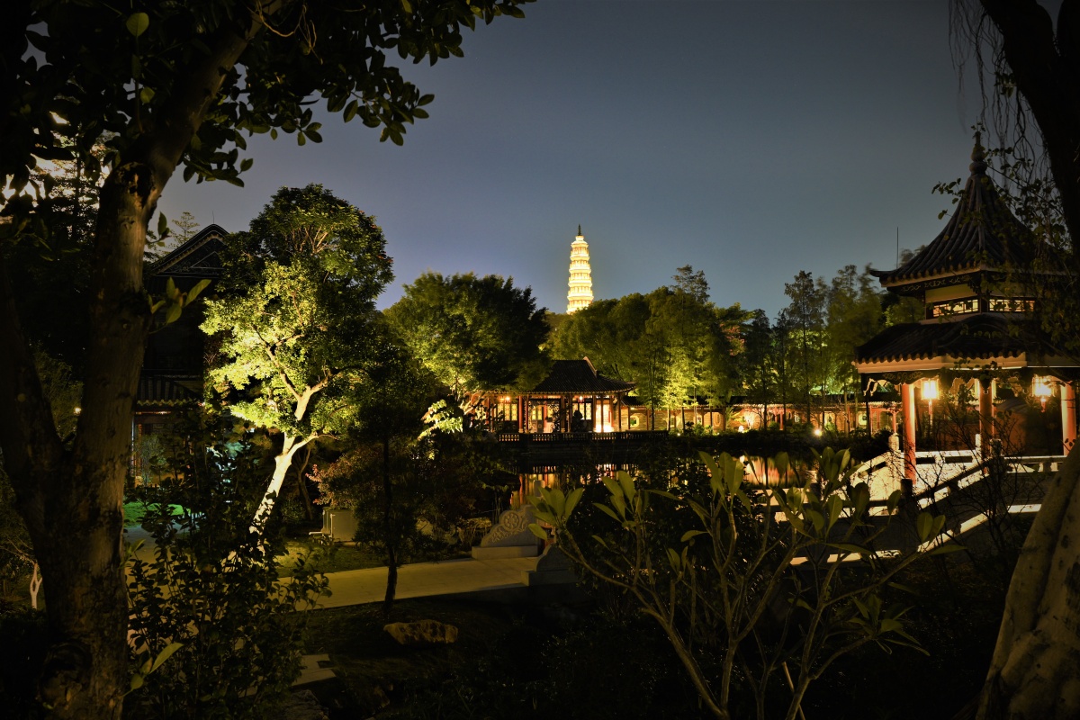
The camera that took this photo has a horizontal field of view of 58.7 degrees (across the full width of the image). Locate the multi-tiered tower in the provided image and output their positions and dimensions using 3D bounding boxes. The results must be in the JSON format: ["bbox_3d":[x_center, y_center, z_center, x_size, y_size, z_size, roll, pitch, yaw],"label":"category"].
[{"bbox_3d":[13.768,-29.083,330.000,9.590,34.340,9.590,0,-3,0],"label":"multi-tiered tower"}]

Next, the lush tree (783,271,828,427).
[{"bbox_3d":[22.164,-0.863,80.000,3.750,13.350,3.750,-1,-3,17],"label":"lush tree"}]

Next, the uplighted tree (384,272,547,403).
[{"bbox_3d":[-5.068,-0.797,68.000,11.730,10.840,11.140,0,-3,0],"label":"uplighted tree"}]

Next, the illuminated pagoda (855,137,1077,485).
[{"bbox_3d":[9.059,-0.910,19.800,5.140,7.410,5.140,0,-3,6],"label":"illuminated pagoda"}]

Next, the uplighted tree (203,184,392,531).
[{"bbox_3d":[-4.279,0.088,17.000,3.350,6.410,3.350,1,-3,-11],"label":"uplighted tree"}]

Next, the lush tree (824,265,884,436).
[{"bbox_3d":[25.961,-1.037,79.000,5.330,13.850,5.330,-1,-4,19],"label":"lush tree"}]

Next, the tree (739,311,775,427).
[{"bbox_3d":[18.566,0.807,82.000,3.230,10.300,3.230,-1,-3,11],"label":"tree"}]

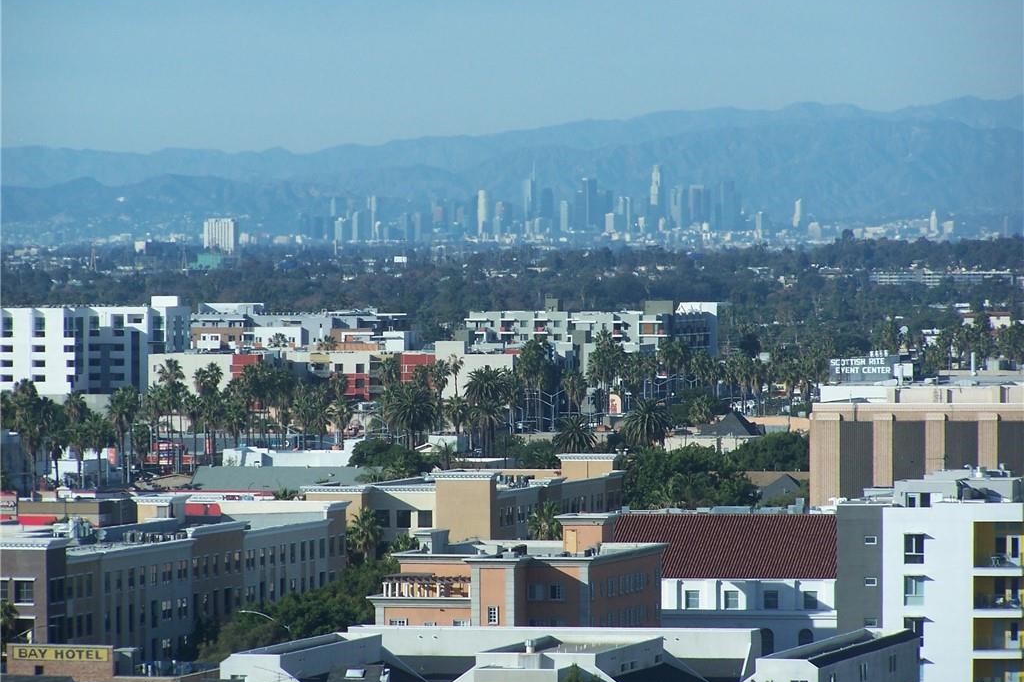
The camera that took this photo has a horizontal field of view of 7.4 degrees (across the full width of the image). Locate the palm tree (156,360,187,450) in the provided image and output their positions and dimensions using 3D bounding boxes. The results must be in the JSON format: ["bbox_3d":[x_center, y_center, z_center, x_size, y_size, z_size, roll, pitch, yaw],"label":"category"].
[{"bbox_3d":[-55.400,12.010,1290.120,4.880,18.000,4.880,0,1,0],"label":"palm tree"}]

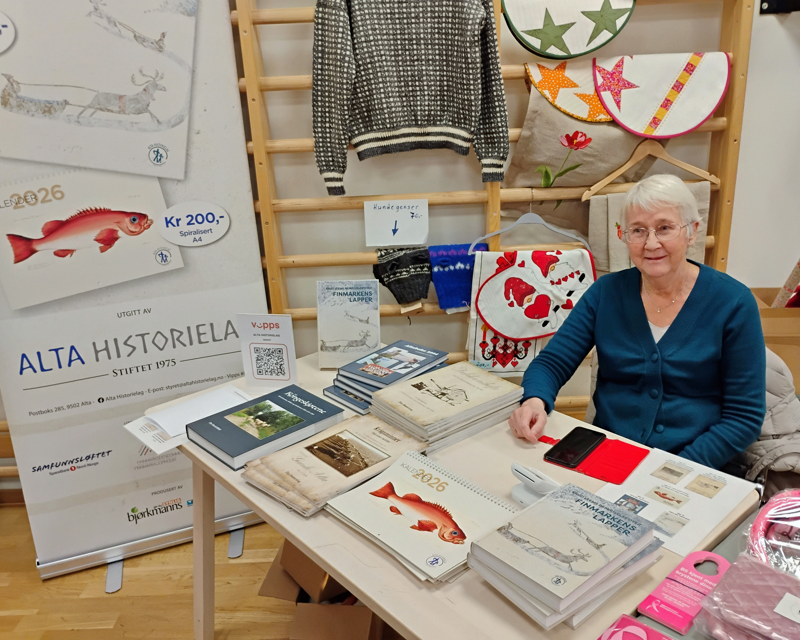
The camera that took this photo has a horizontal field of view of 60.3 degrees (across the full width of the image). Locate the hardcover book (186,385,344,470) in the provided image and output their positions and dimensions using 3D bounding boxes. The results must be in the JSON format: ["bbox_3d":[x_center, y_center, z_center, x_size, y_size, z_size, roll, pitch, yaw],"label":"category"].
[{"bbox_3d":[-0.309,0.243,1.610,0.297,0.031,0.212,-19,25,-39],"label":"hardcover book"}]

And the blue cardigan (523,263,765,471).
[{"bbox_3d":[0.562,0.170,1.589,0.500,0.580,0.370,11,24,36],"label":"blue cardigan"}]

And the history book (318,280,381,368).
[{"bbox_3d":[-0.140,0.011,1.932,0.172,0.243,0.027,-1,2,5],"label":"history book"}]

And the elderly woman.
[{"bbox_3d":[0.490,0.339,1.538,0.510,1.270,0.620,11,24,36],"label":"elderly woman"}]

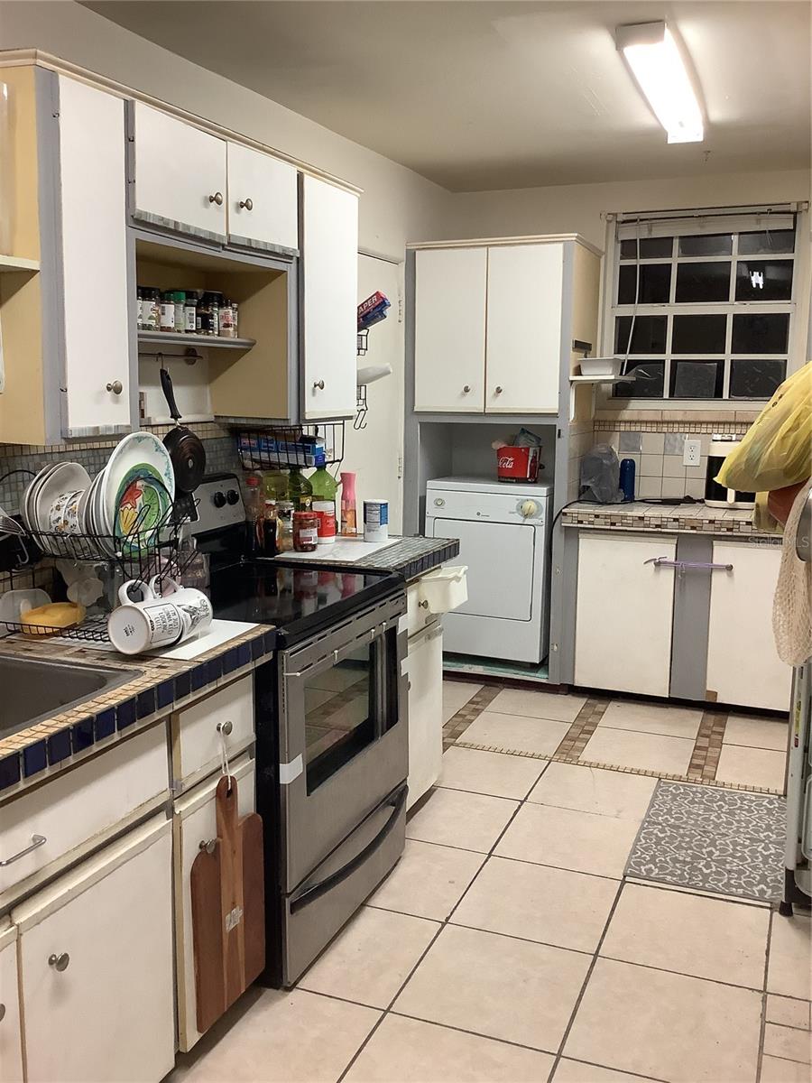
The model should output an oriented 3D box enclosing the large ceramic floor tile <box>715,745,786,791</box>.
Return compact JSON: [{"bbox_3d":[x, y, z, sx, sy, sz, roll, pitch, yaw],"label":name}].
[{"bbox_3d":[1.440,0.892,3.791,0.407,0.012,0.391,4,10,21],"label":"large ceramic floor tile"}]

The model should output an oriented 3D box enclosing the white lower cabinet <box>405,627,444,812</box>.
[{"bbox_3d":[-0.213,0.560,3.322,0.570,0.560,0.440,4,10,22],"label":"white lower cabinet"}]

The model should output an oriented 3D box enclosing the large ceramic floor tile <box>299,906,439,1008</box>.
[{"bbox_3d":[-0.155,1.053,2.517,0.400,0.010,0.400,4,10,22],"label":"large ceramic floor tile"}]

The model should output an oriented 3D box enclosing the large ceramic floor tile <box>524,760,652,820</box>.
[{"bbox_3d":[0.696,0.922,3.584,0.412,0.012,0.414,4,10,21],"label":"large ceramic floor tile"}]

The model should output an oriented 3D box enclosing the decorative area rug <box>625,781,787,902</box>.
[{"bbox_3d":[1.013,0.947,3.139,0.470,0.010,0.770,4,10,22],"label":"decorative area rug"}]

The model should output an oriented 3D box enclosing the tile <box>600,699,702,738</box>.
[{"bbox_3d":[1.066,0.780,4.214,0.405,0.010,0.380,4,10,22],"label":"tile"}]

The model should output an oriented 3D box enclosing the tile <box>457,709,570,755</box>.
[{"bbox_3d":[0.468,0.815,4.102,0.401,0.010,0.418,4,10,21],"label":"tile"}]

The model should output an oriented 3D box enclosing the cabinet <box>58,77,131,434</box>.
[{"bbox_3d":[-0.798,-0.611,2.136,0.300,0.700,0.210,4,10,22],"label":"cabinet"}]

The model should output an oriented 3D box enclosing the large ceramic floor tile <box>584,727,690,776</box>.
[{"bbox_3d":[0.948,0.847,3.928,0.409,0.010,0.397,4,10,21],"label":"large ceramic floor tile"}]

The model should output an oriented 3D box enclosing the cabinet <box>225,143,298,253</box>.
[{"bbox_3d":[-0.558,-0.996,2.873,0.328,0.260,0.403,4,10,21],"label":"cabinet"}]

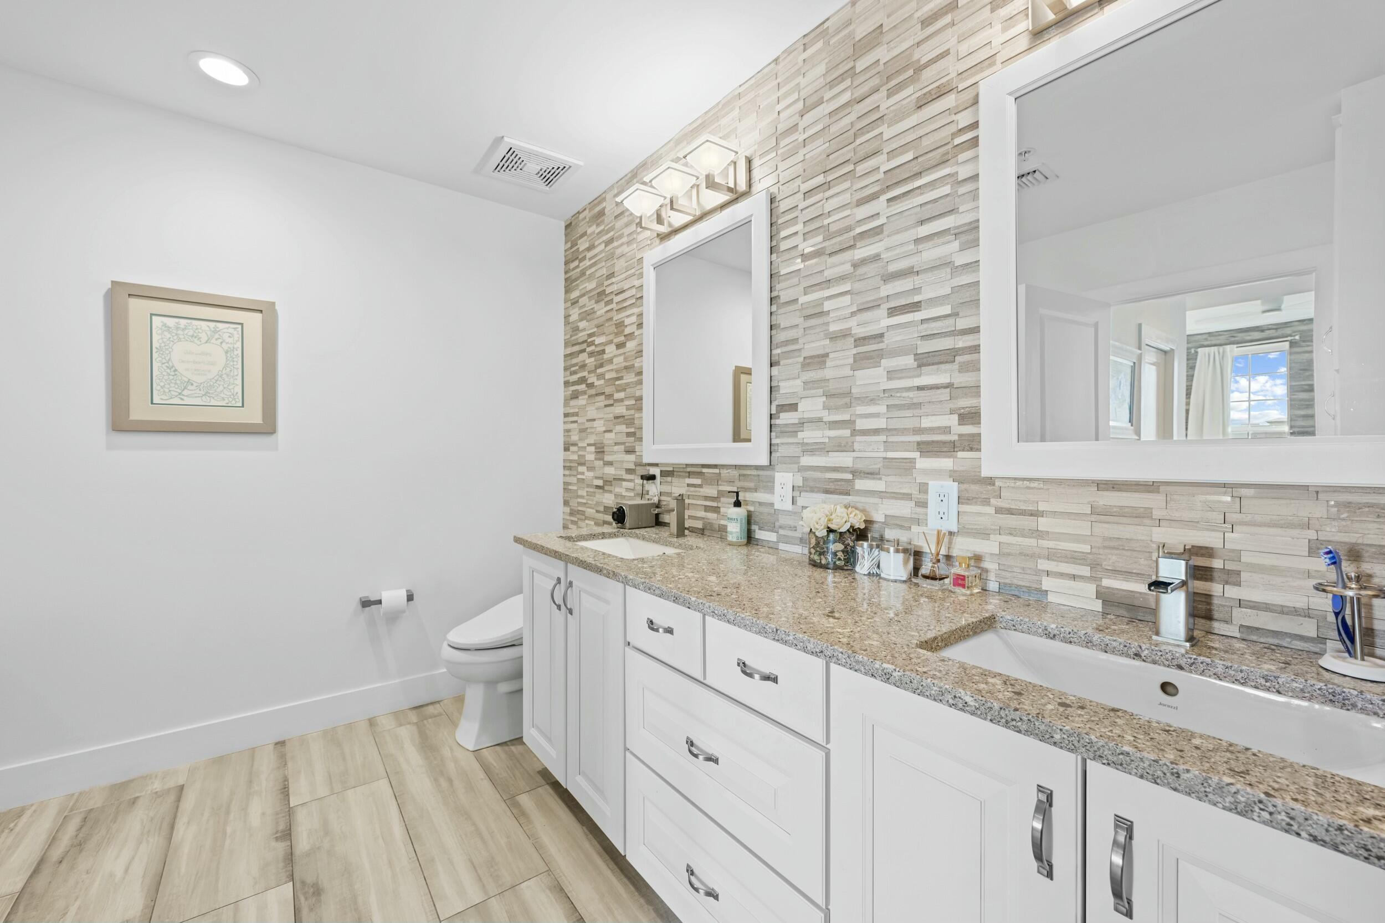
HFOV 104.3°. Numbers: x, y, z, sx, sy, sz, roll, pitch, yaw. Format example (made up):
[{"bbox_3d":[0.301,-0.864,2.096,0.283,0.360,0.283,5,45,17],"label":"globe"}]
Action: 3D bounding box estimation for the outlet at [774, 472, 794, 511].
[{"bbox_3d":[0.287,0.096,1.691,0.010,0.116,0.071,0,1,-38],"label":"outlet"}]

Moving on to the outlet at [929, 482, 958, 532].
[{"bbox_3d":[0.600,0.108,1.289,0.010,0.116,0.071,0,1,-38],"label":"outlet"}]

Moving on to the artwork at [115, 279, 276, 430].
[{"bbox_3d":[-1.847,-0.370,2.022,0.450,0.521,0.030,0,1,-38],"label":"artwork"}]

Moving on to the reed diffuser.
[{"bbox_3d":[0.572,0.225,1.277,0.076,0.132,0.076,0,1,-38],"label":"reed diffuser"}]

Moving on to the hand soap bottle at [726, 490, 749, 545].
[{"bbox_3d":[0.153,0.190,1.827,0.063,0.185,0.069,1,1,45],"label":"hand soap bottle"}]

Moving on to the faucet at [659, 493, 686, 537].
[{"bbox_3d":[-0.088,0.208,2.004,0.150,0.158,0.052,0,1,-38],"label":"faucet"}]

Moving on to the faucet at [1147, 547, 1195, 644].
[{"bbox_3d":[0.772,0.221,0.874,0.158,0.158,0.052,0,1,-38],"label":"faucet"}]

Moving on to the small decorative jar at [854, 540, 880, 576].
[{"bbox_3d":[0.462,0.251,1.424,0.070,0.090,0.070,0,0,0],"label":"small decorative jar"}]

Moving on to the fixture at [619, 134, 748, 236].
[{"bbox_3d":[-0.057,-0.977,1.986,0.180,0.132,0.575,0,1,-38],"label":"fixture"}]

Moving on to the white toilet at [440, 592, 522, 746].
[{"bbox_3d":[-0.727,0.764,2.390,0.730,0.730,0.400,0,1,-38],"label":"white toilet"}]

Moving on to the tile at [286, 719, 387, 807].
[{"bbox_3d":[-1.408,1.171,2.120,0.296,0.010,0.551,0,1,-38],"label":"tile"}]

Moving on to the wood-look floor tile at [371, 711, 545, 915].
[{"bbox_3d":[-0.887,1.175,1.928,0.284,0.010,1.178,0,1,-38],"label":"wood-look floor tile"}]

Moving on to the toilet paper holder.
[{"bbox_3d":[-1.354,0.615,2.391,0.205,0.040,0.075,0,1,-38],"label":"toilet paper holder"}]

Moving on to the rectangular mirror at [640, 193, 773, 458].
[{"bbox_3d":[0.026,-0.430,2.007,0.030,0.879,0.718,0,1,-38],"label":"rectangular mirror"}]

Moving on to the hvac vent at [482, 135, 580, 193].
[{"bbox_3d":[-0.722,-1.284,2.357,0.337,0.025,0.345,0,1,-38],"label":"hvac vent"}]

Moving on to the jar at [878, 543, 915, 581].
[{"bbox_3d":[0.504,0.241,1.329,0.083,0.097,0.083,0,1,0],"label":"jar"}]

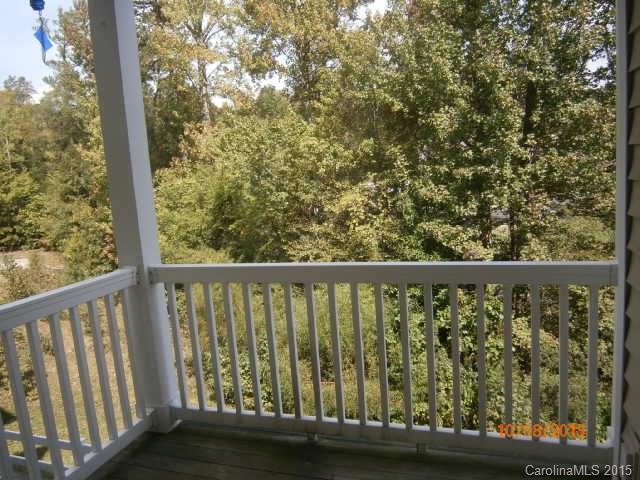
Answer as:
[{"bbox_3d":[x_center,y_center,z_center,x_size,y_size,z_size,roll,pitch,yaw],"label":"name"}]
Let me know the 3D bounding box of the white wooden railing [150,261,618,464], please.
[{"bbox_3d":[0.192,0.574,2.443,2.295,0.915,0.072,-1,8,17],"label":"white wooden railing"}]

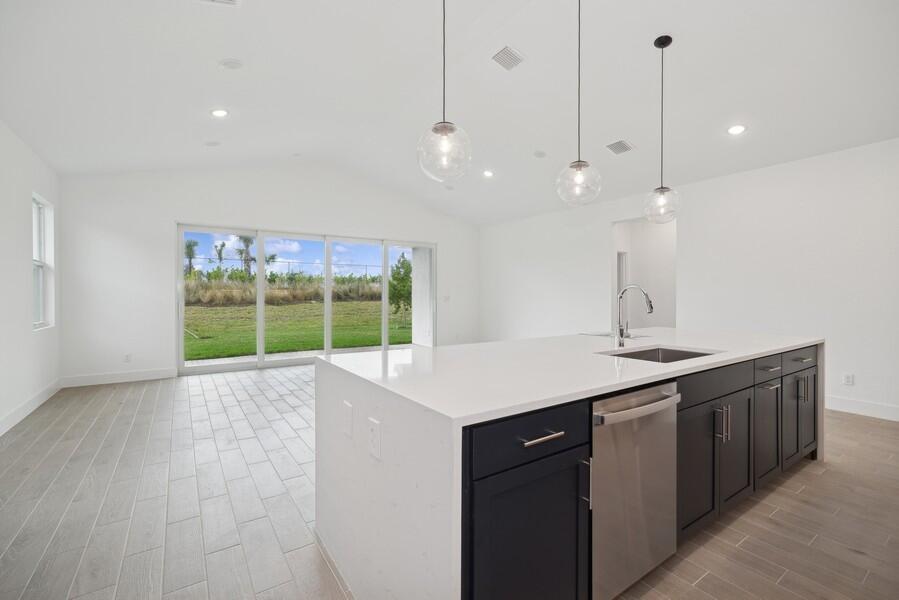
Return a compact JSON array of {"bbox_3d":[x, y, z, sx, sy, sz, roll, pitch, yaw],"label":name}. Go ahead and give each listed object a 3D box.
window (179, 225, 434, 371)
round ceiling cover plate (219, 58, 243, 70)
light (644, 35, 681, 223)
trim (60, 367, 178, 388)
[{"bbox_3d":[-2.255,-0.015,7.070,4.620,2.370,0.150,0,1,-32],"label":"window"},{"bbox_3d":[-2.007,-2.152,3.438,0.195,0.020,0.195,-17,10,-31],"label":"round ceiling cover plate"},{"bbox_3d":[1.774,-1.409,3.120,0.270,1.530,0.270,0,1,-33],"label":"light"},{"bbox_3d":[-4.750,1.125,5.445,1.280,0.140,0.018,0,1,-33],"label":"trim"}]

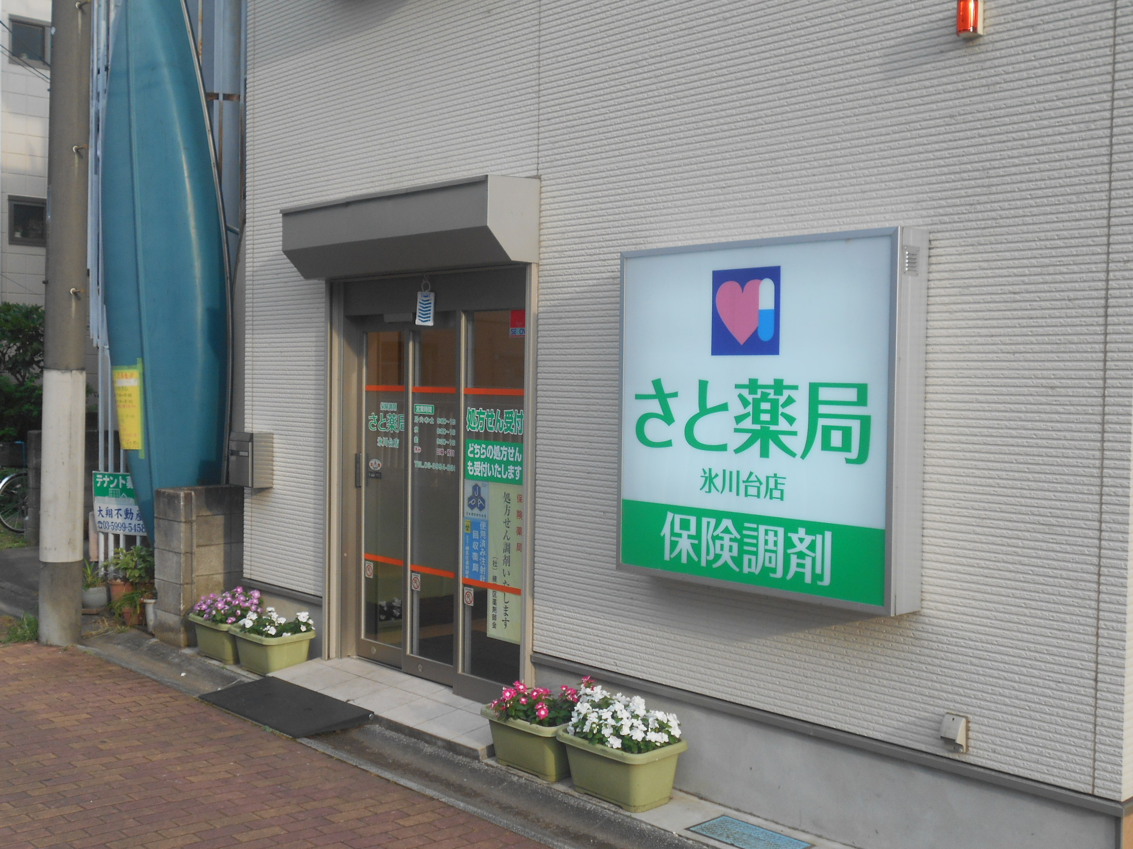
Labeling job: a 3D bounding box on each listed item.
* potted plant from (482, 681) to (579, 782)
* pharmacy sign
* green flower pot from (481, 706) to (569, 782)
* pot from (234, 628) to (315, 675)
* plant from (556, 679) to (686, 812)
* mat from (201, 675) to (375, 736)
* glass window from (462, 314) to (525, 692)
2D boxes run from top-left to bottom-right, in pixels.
[{"bbox_3d":[-0.118,1.349,5.758,0.326,0.405,0.518,-1,3,-42],"label":"potted plant"},{"bbox_3d":[0.751,-0.033,4.970,0.200,1.344,1.353,-1,3,-42],"label":"pharmacy sign"},{"bbox_3d":[-0.123,1.429,5.762,0.326,0.245,0.518,-1,3,-42],"label":"green flower pot"},{"bbox_3d":[-1.730,1.341,7.516,0.326,0.245,0.518,-1,3,-42],"label":"pot"},{"bbox_3d":[0.232,1.355,5.394,0.326,0.430,0.518,-1,3,-42],"label":"plant"},{"bbox_3d":[-1.492,1.473,6.700,0.390,0.090,1.040,-1,3,-42],"label":"mat"},{"bbox_3d":[-0.354,0.372,6.530,0.050,1.903,0.560,-1,3,-42],"label":"glass window"}]

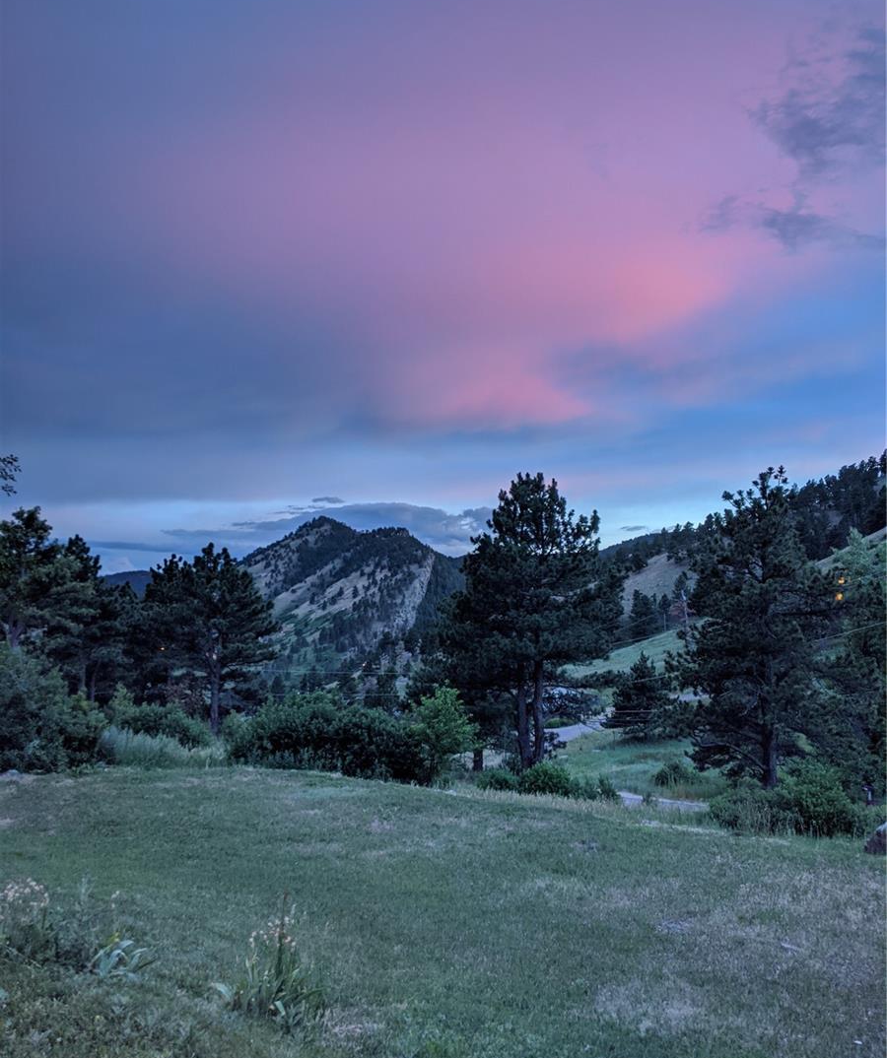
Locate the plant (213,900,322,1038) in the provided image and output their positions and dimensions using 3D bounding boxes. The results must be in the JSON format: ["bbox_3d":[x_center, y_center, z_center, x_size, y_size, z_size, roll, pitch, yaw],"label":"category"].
[{"bbox_3d":[-0.778,1.943,4.100,0.476,0.557,0.420,0,-3,0],"label":"plant"}]

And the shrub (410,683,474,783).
[{"bbox_3d":[-0.009,3.917,17.500,1.234,1.907,1.172,0,-3,0],"label":"shrub"}]

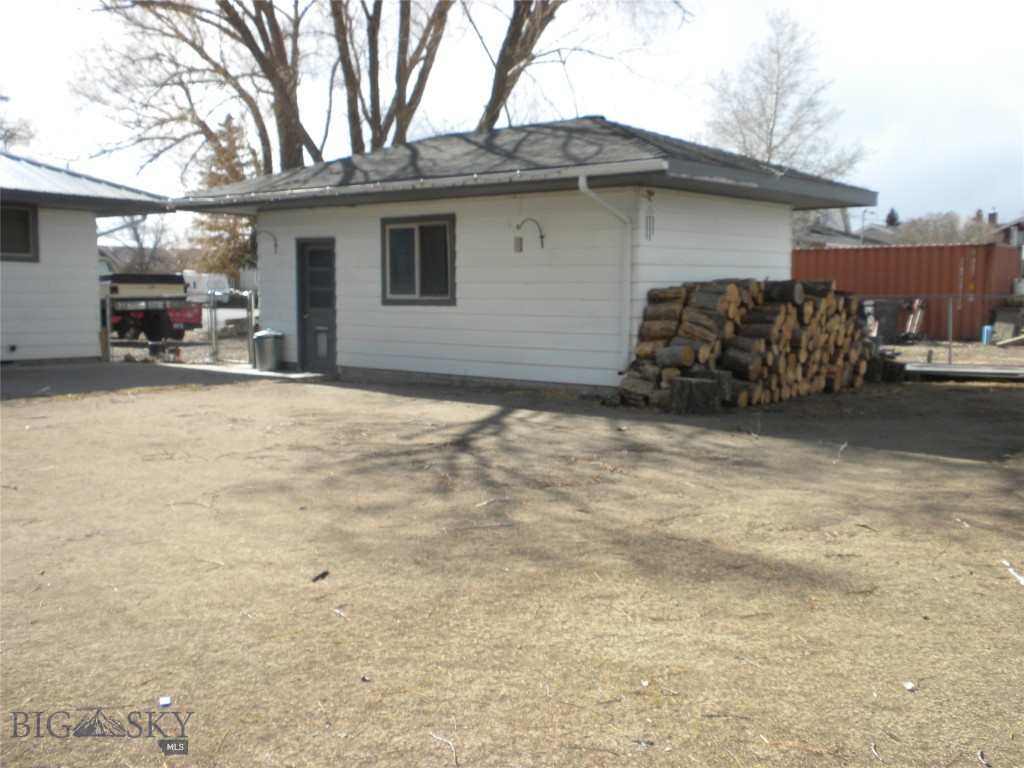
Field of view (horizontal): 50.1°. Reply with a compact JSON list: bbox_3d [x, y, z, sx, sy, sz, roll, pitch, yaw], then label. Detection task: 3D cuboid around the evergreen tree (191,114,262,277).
[{"bbox_3d":[-14.241,-8.575,54.678,4.000,9.830,4.000,-1,5,-15],"label":"evergreen tree"}]

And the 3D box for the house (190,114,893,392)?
[{"bbox_3d":[0.038,-2.093,17.155,9.200,3.810,6.080,4,7,39],"label":"house"}]

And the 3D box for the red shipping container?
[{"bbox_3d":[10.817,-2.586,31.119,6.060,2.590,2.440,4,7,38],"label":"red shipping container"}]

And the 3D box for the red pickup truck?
[{"bbox_3d":[-9.597,-1.949,26.534,5.300,1.800,1.950,4,7,39],"label":"red pickup truck"}]

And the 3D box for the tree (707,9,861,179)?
[{"bbox_3d":[10.272,-8.308,41.590,6.300,11.770,6.300,1,5,14],"label":"tree"}]

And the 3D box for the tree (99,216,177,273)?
[{"bbox_3d":[-16.878,-5.697,49.901,4.100,4.970,4.100,-2,6,-19],"label":"tree"}]

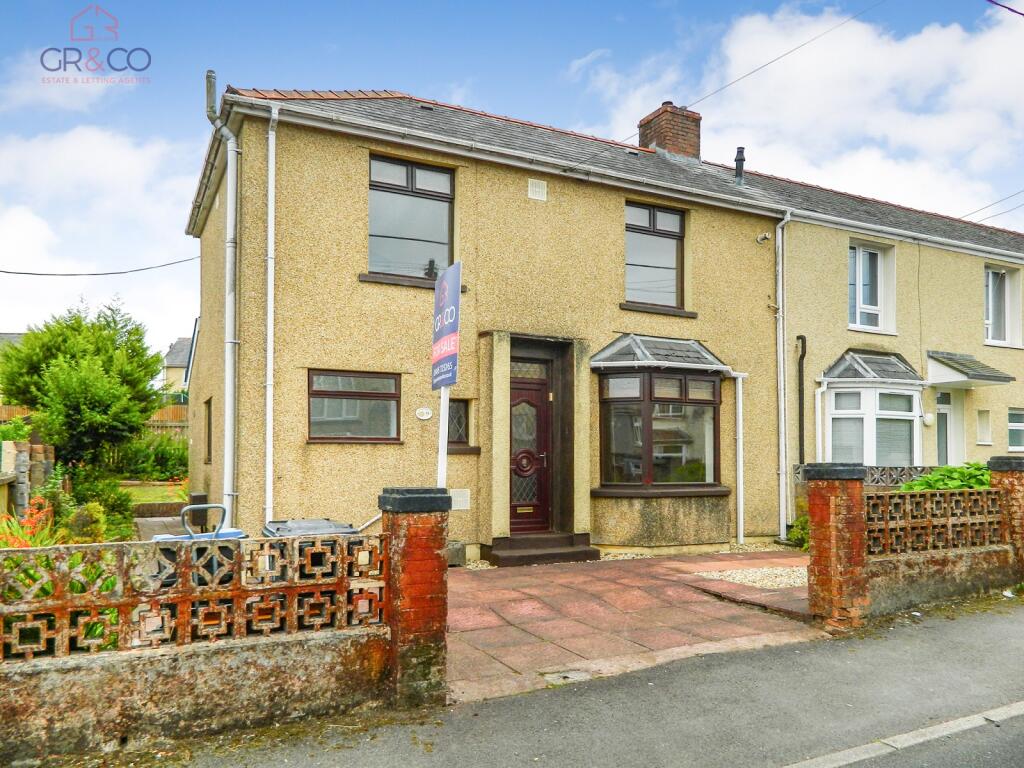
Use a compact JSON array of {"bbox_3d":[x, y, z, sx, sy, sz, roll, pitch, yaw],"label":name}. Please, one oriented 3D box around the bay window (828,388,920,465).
[{"bbox_3d":[6.379,0.836,12.785,2.125,1.478,0.486,2,-4,-27],"label":"bay window"}]

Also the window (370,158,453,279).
[{"bbox_3d":[-1.294,-2.092,9.478,1.184,1.528,0.111,2,-4,-27],"label":"window"}]

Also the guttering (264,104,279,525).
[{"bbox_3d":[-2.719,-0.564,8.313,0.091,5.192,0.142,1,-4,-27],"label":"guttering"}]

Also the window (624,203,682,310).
[{"bbox_3d":[2.121,-1.908,11.071,1.200,1.497,0.110,2,-4,-27],"label":"window"}]

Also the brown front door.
[{"bbox_3d":[0.180,0.856,10.213,0.870,2.409,0.101,2,-4,-27],"label":"brown front door"}]

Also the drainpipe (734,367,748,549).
[{"bbox_3d":[3.558,1.145,11.505,0.091,2.662,0.091,3,-4,-27],"label":"drainpipe"}]

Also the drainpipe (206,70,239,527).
[{"bbox_3d":[-3.257,-0.787,8.234,0.340,5.490,0.120,2,-4,-27],"label":"drainpipe"}]

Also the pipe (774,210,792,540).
[{"bbox_3d":[4.327,-0.165,11.831,0.084,5.250,0.220,2,-4,-27],"label":"pipe"}]

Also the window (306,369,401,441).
[{"bbox_3d":[-1.862,0.278,8.775,1.110,0.845,0.100,2,-4,-27],"label":"window"}]

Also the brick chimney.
[{"bbox_3d":[3.225,-5.048,15.136,0.935,1.174,0.840,2,-4,-27],"label":"brick chimney"}]

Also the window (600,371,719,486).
[{"bbox_3d":[2.277,0.653,10.552,2.130,1.555,0.520,2,-4,-27],"label":"window"}]

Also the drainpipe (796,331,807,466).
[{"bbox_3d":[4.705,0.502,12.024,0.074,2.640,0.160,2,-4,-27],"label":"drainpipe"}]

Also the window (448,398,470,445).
[{"bbox_3d":[-0.747,0.498,9.597,0.405,0.582,0.101,2,-4,-27],"label":"window"}]

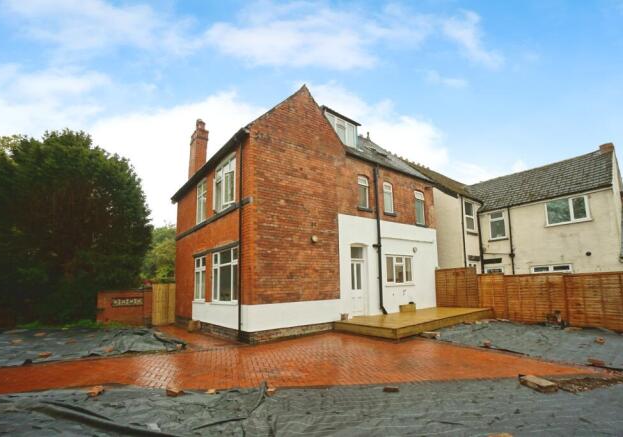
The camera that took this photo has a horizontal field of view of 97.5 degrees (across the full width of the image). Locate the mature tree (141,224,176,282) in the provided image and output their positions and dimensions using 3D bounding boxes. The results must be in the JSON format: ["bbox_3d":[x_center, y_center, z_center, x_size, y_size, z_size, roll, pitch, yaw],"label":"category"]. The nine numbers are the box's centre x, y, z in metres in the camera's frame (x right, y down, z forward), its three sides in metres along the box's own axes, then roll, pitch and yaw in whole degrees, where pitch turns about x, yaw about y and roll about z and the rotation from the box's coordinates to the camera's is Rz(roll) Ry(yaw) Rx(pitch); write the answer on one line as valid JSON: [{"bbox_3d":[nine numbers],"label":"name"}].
[{"bbox_3d":[-9.767,2.263,18.505,5.000,6.000,5.000,4,-12,-27],"label":"mature tree"}]

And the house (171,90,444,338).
[{"bbox_3d":[-0.357,-0.137,12.733,9.800,8.300,7.500,6,-13,-38],"label":"house"}]

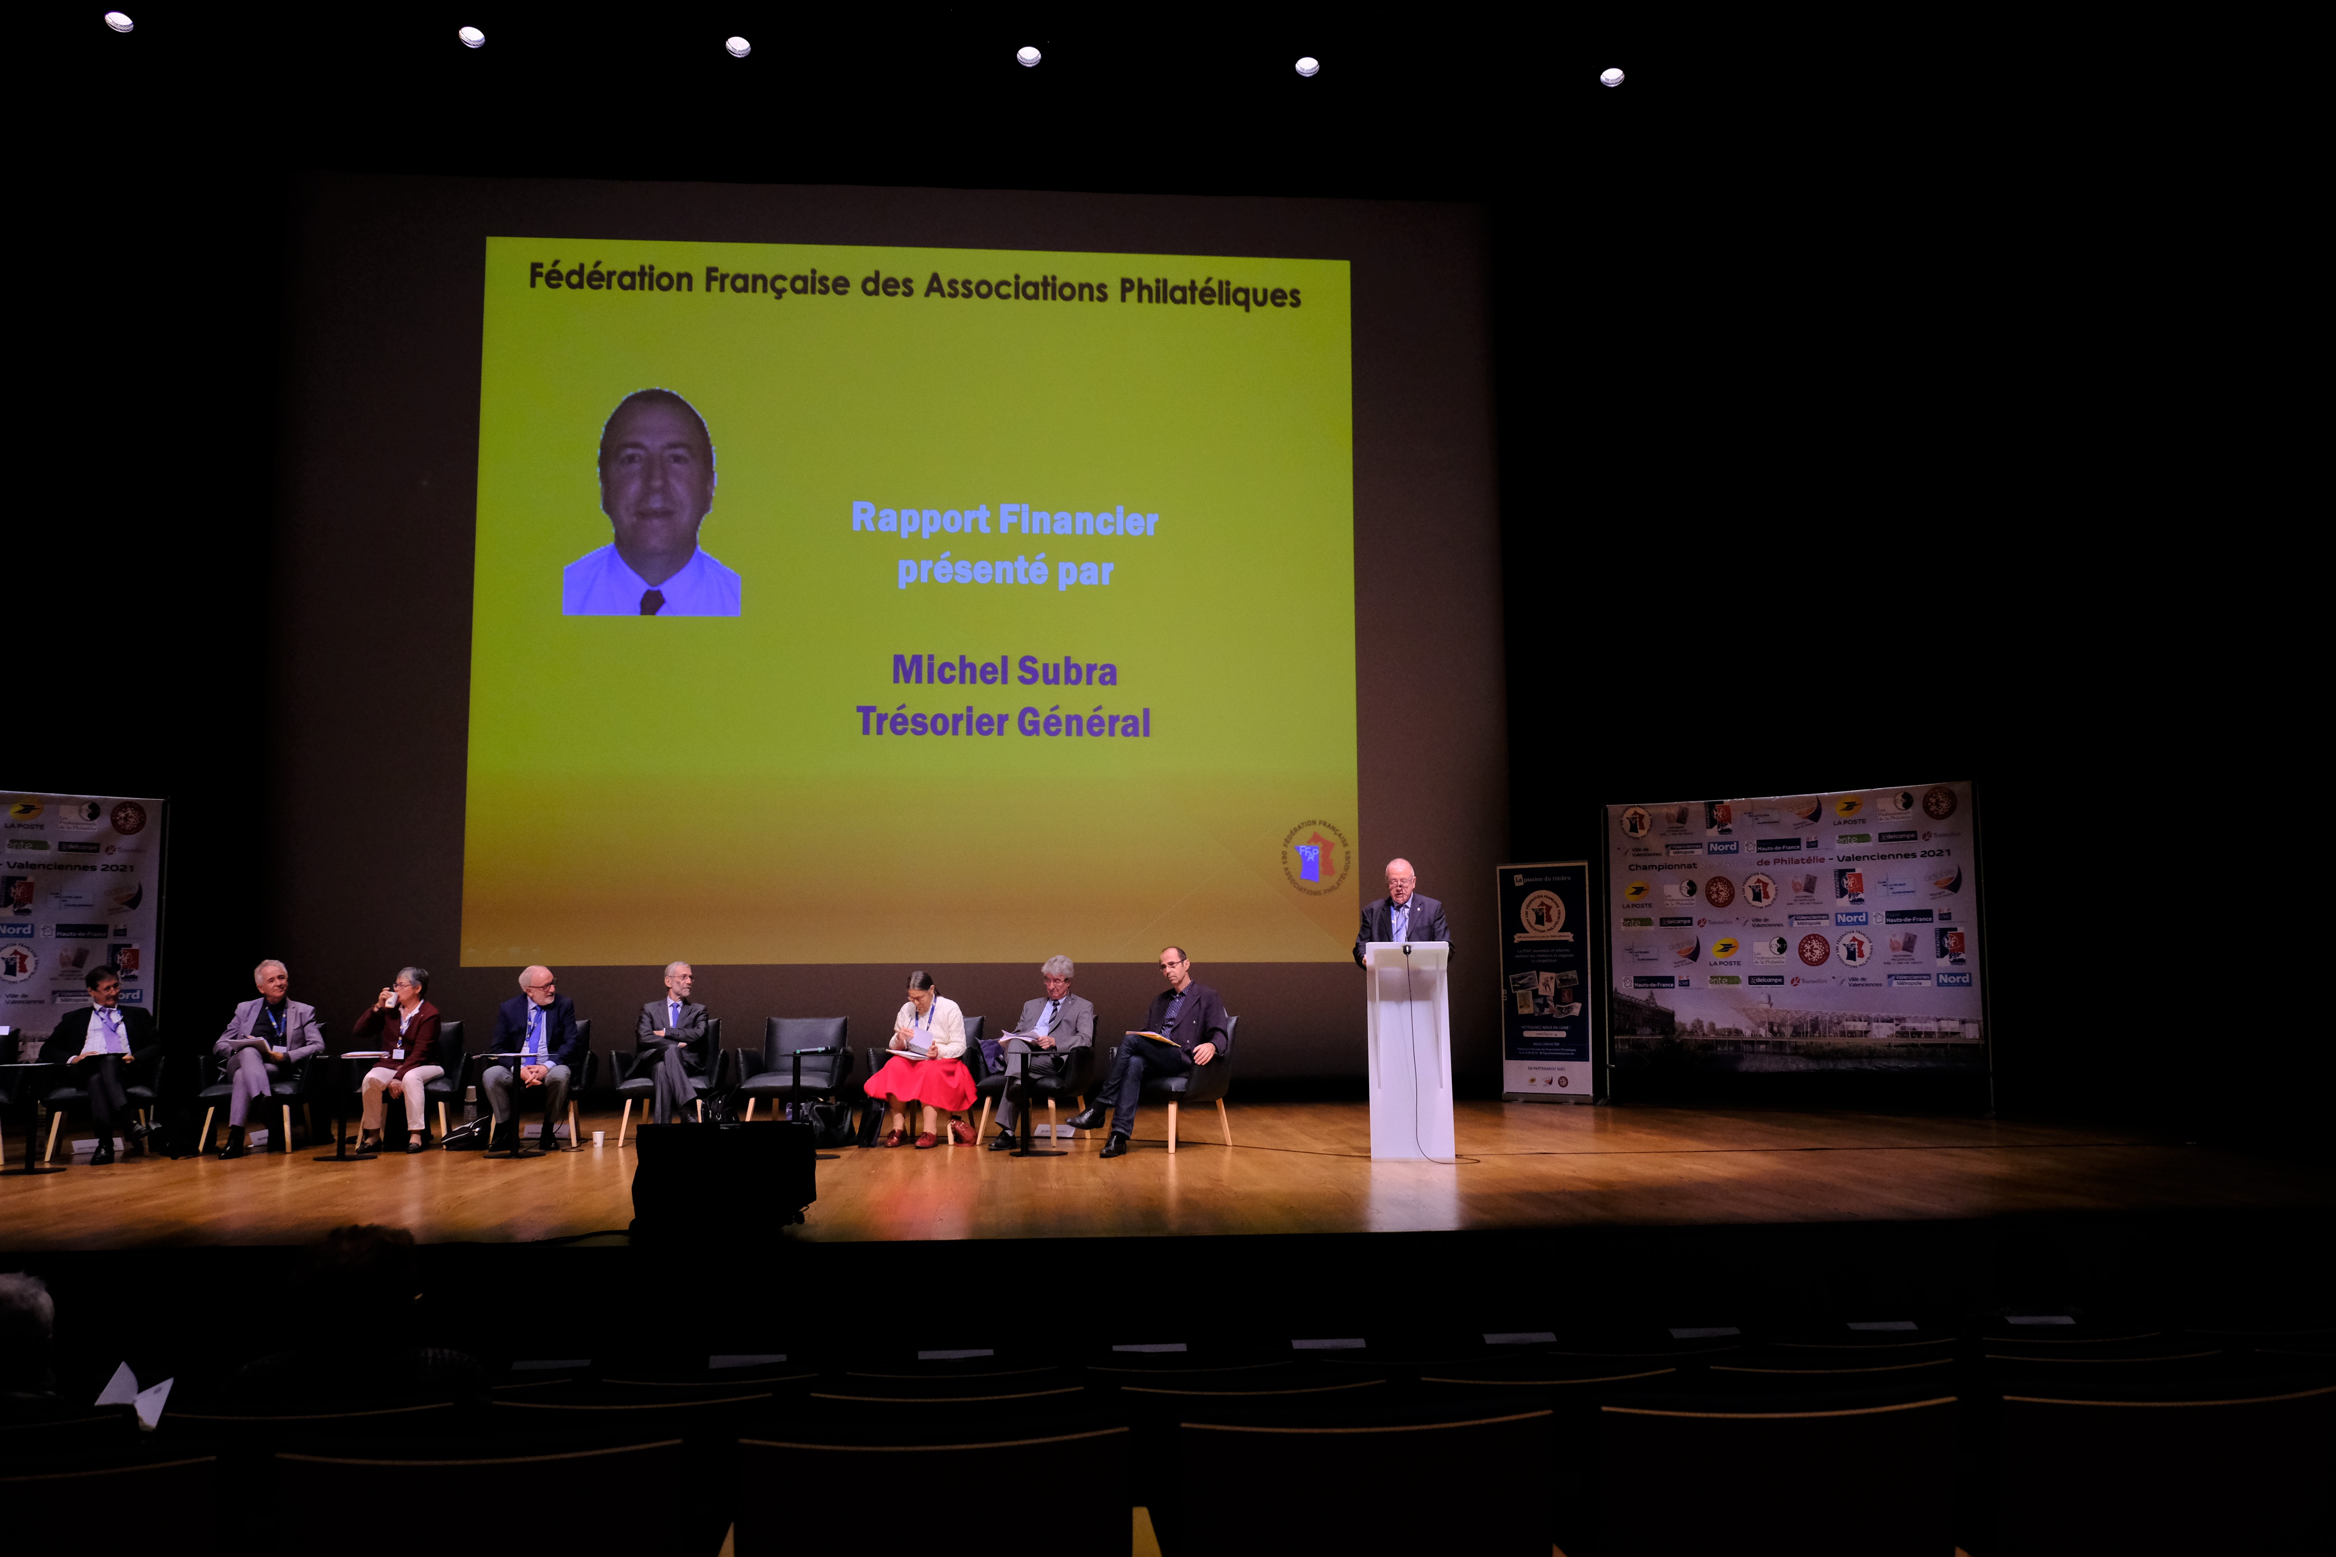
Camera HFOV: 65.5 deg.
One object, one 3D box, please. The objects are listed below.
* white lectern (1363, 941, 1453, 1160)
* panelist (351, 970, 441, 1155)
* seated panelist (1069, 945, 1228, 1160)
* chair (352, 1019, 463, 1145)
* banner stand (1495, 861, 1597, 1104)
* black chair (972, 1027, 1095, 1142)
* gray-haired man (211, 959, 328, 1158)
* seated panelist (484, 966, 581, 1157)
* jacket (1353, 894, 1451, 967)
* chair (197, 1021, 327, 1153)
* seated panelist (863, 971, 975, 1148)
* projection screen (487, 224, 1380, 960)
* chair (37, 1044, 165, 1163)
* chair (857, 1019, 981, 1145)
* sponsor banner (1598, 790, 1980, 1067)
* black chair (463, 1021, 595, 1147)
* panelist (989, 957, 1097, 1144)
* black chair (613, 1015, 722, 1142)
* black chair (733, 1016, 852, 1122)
[{"bbox_3d":[1.446,1.640,11.006,0.480,1.280,0.420,0,-6,0],"label":"white lectern"},{"bbox_3d":[-4.962,1.791,11.757,0.580,1.170,0.800,1,-6,-10],"label":"panelist"},{"bbox_3d":[-0.142,1.649,11.172,0.620,1.250,0.950,-5,-8,36],"label":"seated panelist"},{"bbox_3d":[-5.019,2.048,12.190,0.700,0.800,0.680,1,-6,-8],"label":"chair"},{"bbox_3d":[3.273,1.750,15.594,0.820,2.040,0.200,-4,-7,32],"label":"banner stand"},{"bbox_3d":[-0.862,1.941,11.715,0.680,0.800,0.660,-2,-7,18],"label":"black chair"},{"bbox_3d":[-5.791,1.792,11.784,0.600,1.230,0.860,0,-6,-6],"label":"gray-haired man"},{"bbox_3d":[-4.144,1.825,11.986,0.550,1.190,0.820,1,-6,-9],"label":"seated panelist"},{"bbox_3d":[1.408,1.064,10.942,0.570,0.760,0.360,-1,-6,2],"label":"jacket"},{"bbox_3d":[-5.891,2.026,11.937,0.700,0.800,0.680,0,-6,-3],"label":"chair"},{"bbox_3d":[-1.616,1.792,11.810,0.650,1.130,0.820,-1,-6,9],"label":"seated panelist"},{"bbox_3d":[-2.159,-1.577,15.991,7.695,6.403,0.050,0,-6,-4],"label":"projection screen"},{"bbox_3d":[-6.646,1.946,11.361,0.680,0.800,0.660,3,-7,-28],"label":"chair"},{"bbox_3d":[-1.618,1.974,11.957,0.680,0.800,0.660,-2,-6,11],"label":"chair"},{"bbox_3d":[4.947,1.240,14.610,2.930,2.230,0.050,-4,-7,32],"label":"sponsor banner"},{"bbox_3d":[-4.196,2.045,12.203,0.700,0.800,0.680,0,-6,-7],"label":"black chair"},{"bbox_3d":[-0.812,1.793,12.010,0.580,1.220,0.860,-3,-7,22],"label":"panelist"},{"bbox_3d":[-3.245,1.981,11.908,0.680,0.800,0.660,0,-6,-3],"label":"black chair"},{"bbox_3d":[-2.450,1.973,11.897,0.680,0.800,0.660,-1,-6,2],"label":"black chair"}]

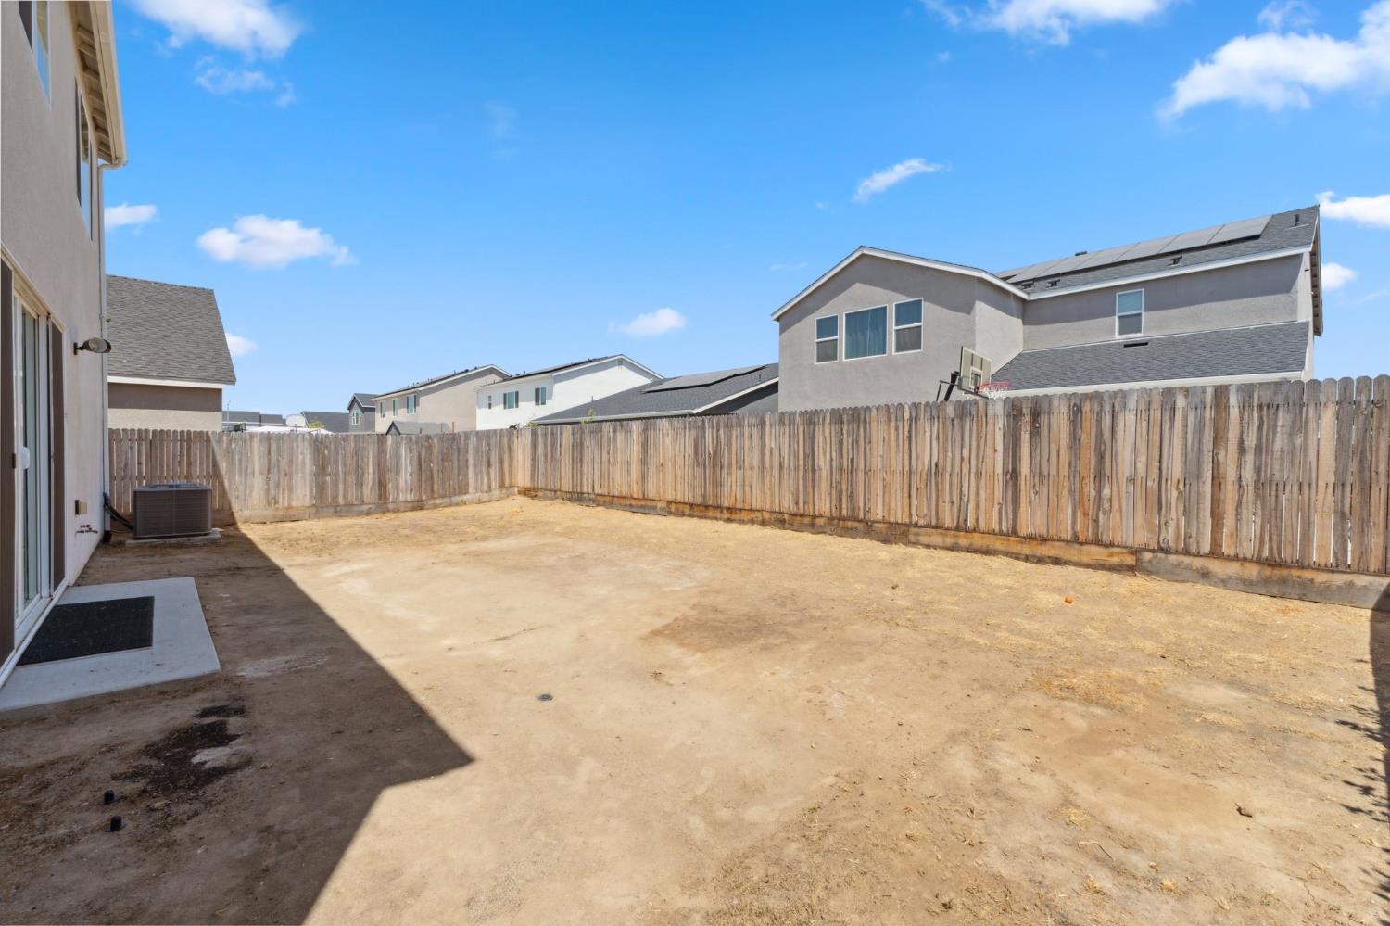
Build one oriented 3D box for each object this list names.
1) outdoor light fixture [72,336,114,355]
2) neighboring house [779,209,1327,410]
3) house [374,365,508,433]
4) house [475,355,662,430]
[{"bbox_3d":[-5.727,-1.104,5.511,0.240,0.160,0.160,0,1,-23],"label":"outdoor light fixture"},{"bbox_3d":[12.514,-3.220,19.696,16.503,8.200,12.094,-1,1,-43],"label":"neighboring house"},{"bbox_3d":[-18.515,-3.396,46.356,10.455,7.550,11.275,-1,1,-43],"label":"house"},{"bbox_3d":[-7.914,-3.060,39.133,10.045,7.150,10.660,-1,1,-43],"label":"house"}]

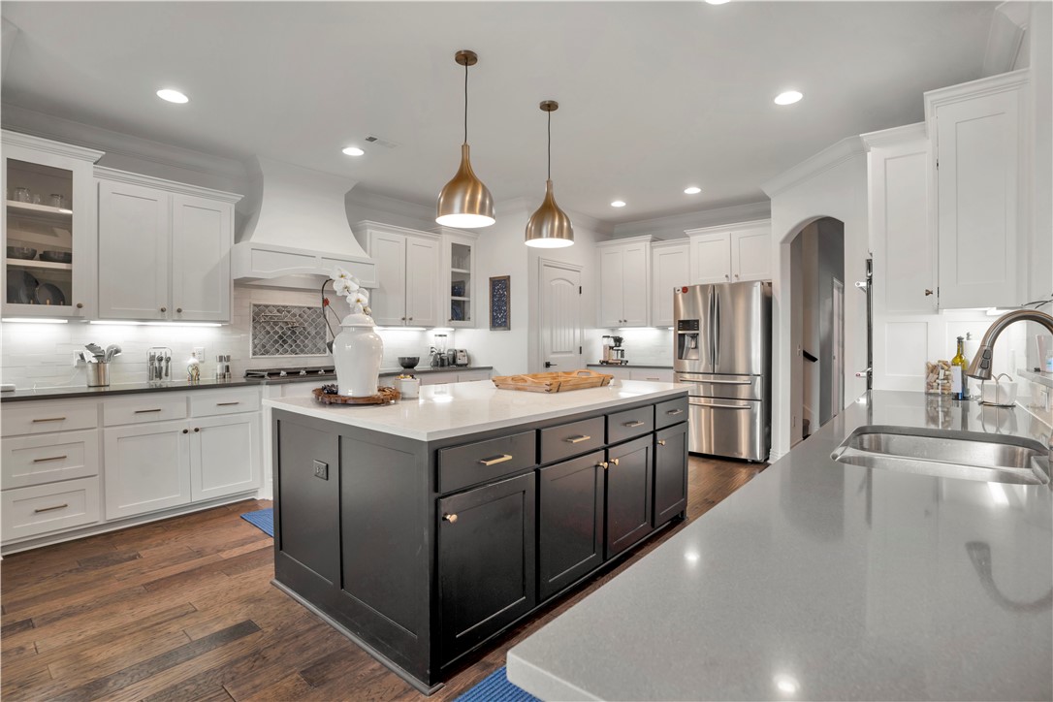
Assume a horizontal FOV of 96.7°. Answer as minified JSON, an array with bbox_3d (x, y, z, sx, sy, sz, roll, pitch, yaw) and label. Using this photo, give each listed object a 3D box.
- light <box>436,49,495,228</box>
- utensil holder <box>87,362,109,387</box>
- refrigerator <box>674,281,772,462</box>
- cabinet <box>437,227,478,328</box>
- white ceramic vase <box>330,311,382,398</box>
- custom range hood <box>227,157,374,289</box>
[{"bbox_3d":[-0.321,-1.142,2.522,0.310,0.885,0.310,0,1,0],"label":"light"},{"bbox_3d":[-2.925,0.163,3.188,0.115,0.158,0.115,1,1,41],"label":"utensil holder"},{"bbox_3d":[2.185,0.227,5.187,0.890,1.800,0.770,1,2,38],"label":"refrigerator"},{"bbox_3d":[-0.904,-0.825,5.556,0.350,1.120,0.530,1,1,41],"label":"cabinet"},{"bbox_3d":[-0.870,0.021,2.423,0.244,0.420,0.244,1,1,41],"label":"white ceramic vase"},{"bbox_3d":[-2.006,-1.097,4.263,0.570,1.030,1.170,1,2,42],"label":"custom range hood"}]

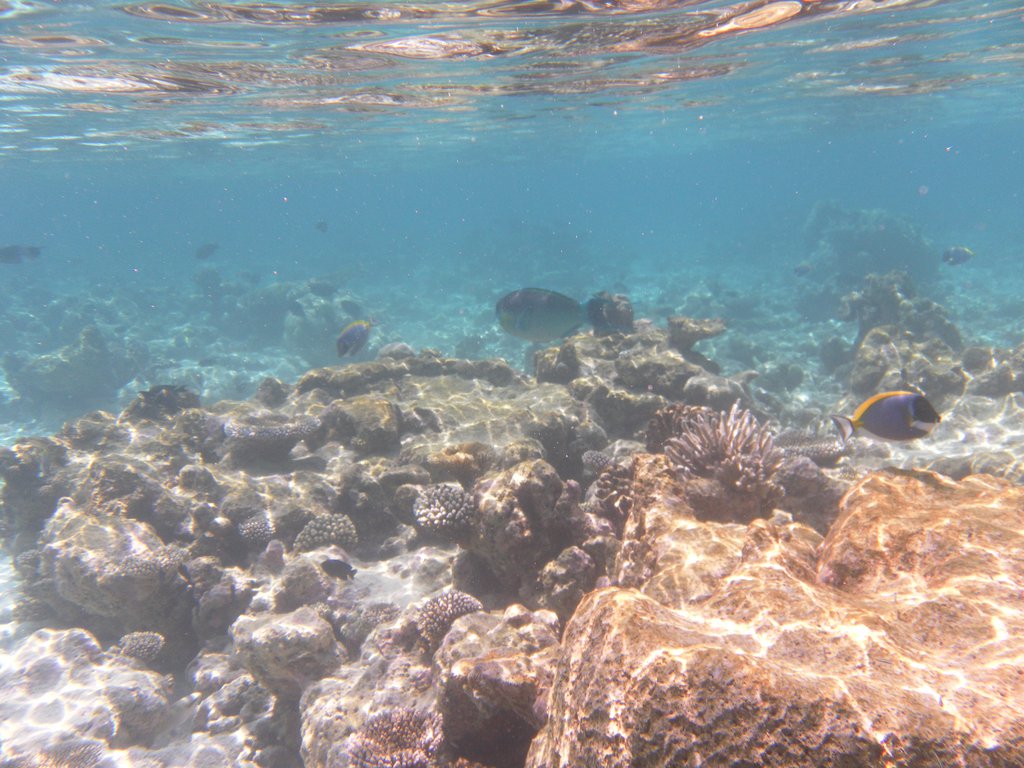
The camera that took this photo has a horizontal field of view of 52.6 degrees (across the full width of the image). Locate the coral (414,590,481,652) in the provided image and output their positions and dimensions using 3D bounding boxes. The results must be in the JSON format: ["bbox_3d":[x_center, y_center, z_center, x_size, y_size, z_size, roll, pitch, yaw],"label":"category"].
[{"bbox_3d":[-0.104,0.388,1.700,0.112,0.080,0.100,0,8,0],"label":"coral"}]

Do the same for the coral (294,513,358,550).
[{"bbox_3d":[-0.367,0.292,2.050,0.125,0.075,0.110,-1,9,0],"label":"coral"}]

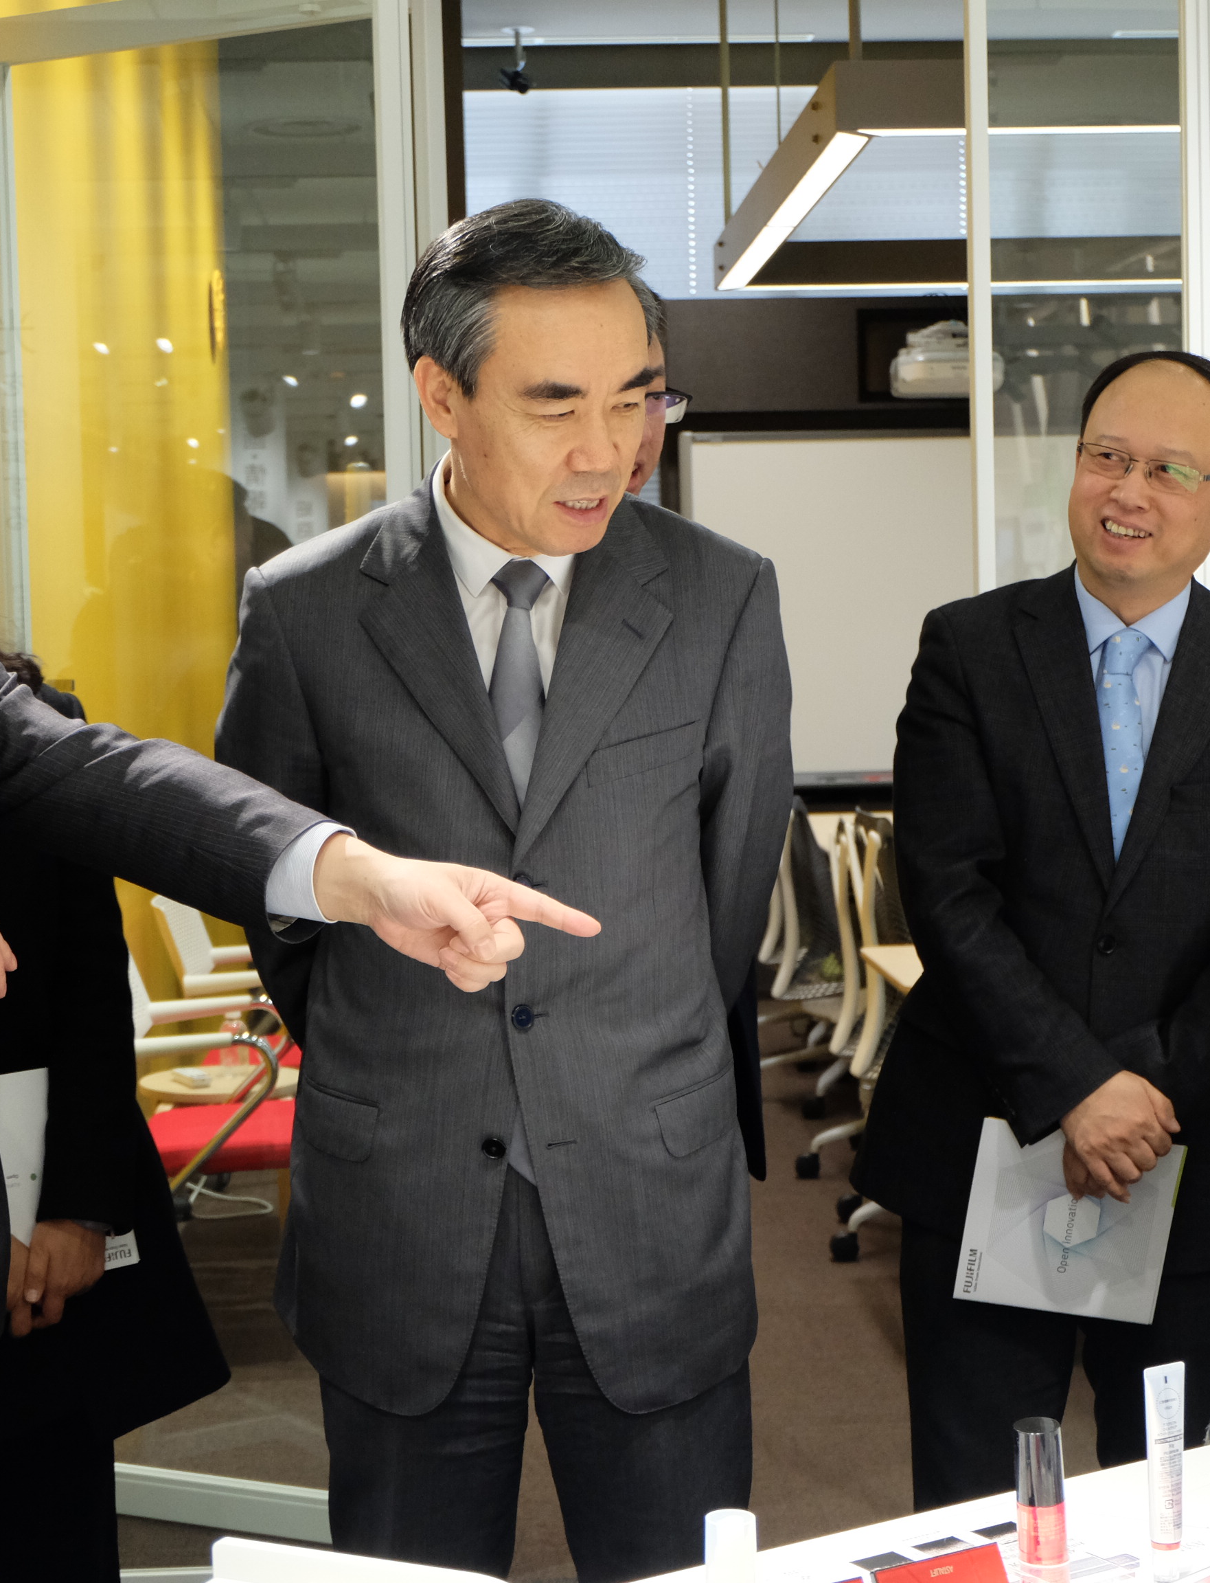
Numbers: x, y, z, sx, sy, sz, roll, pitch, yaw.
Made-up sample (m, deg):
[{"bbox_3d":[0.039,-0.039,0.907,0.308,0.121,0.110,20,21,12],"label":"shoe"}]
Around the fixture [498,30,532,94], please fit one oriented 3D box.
[{"bbox_3d":[-0.296,-2.449,9.300,0.120,0.220,0.110,-2,3,-6],"label":"fixture"}]

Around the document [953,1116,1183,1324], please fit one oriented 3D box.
[{"bbox_3d":[0.459,0.423,2.730,0.200,0.200,0.010,8,6,0],"label":"document"}]

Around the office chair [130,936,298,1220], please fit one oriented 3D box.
[{"bbox_3d":[-0.746,0.673,5.420,0.570,0.820,0.580,-2,3,-9],"label":"office chair"}]

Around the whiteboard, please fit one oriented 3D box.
[{"bbox_3d":[1.168,-0.628,9.561,1.800,1.200,0.050,-2,3,-4],"label":"whiteboard"}]

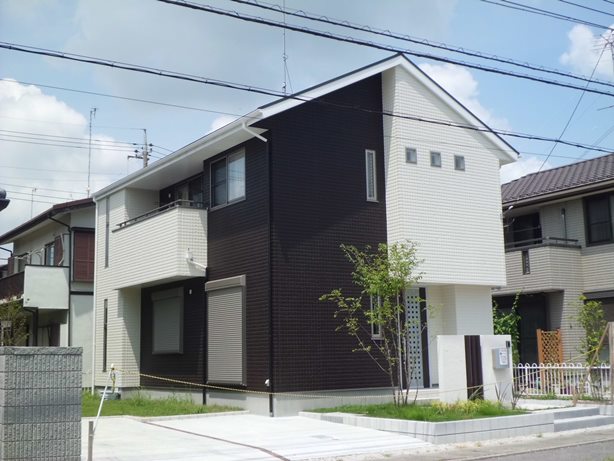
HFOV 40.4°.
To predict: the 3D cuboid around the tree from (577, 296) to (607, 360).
[{"bbox_3d":[6.776,2.763,19.631,0.680,2.415,0.660,4,-10,-33],"label":"tree"}]

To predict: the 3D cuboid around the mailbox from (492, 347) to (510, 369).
[{"bbox_3d":[3.825,2.497,16.400,0.290,0.400,0.180,4,-10,-33],"label":"mailbox"}]

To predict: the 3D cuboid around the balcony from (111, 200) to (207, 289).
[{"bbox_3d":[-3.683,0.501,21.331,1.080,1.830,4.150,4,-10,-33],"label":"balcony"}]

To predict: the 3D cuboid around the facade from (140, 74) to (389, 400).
[{"bbox_3d":[-1.345,0.225,20.957,3.150,7.250,6.850,4,-10,-33],"label":"facade"}]

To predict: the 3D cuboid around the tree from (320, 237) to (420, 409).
[{"bbox_3d":[1.346,1.922,16.758,1.950,3.471,1.750,4,-10,-33],"label":"tree"}]

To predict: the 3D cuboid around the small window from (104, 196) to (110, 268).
[{"bbox_3d":[-5.700,0.080,23.819,0.120,1.980,0.360,4,-10,-33],"label":"small window"}]

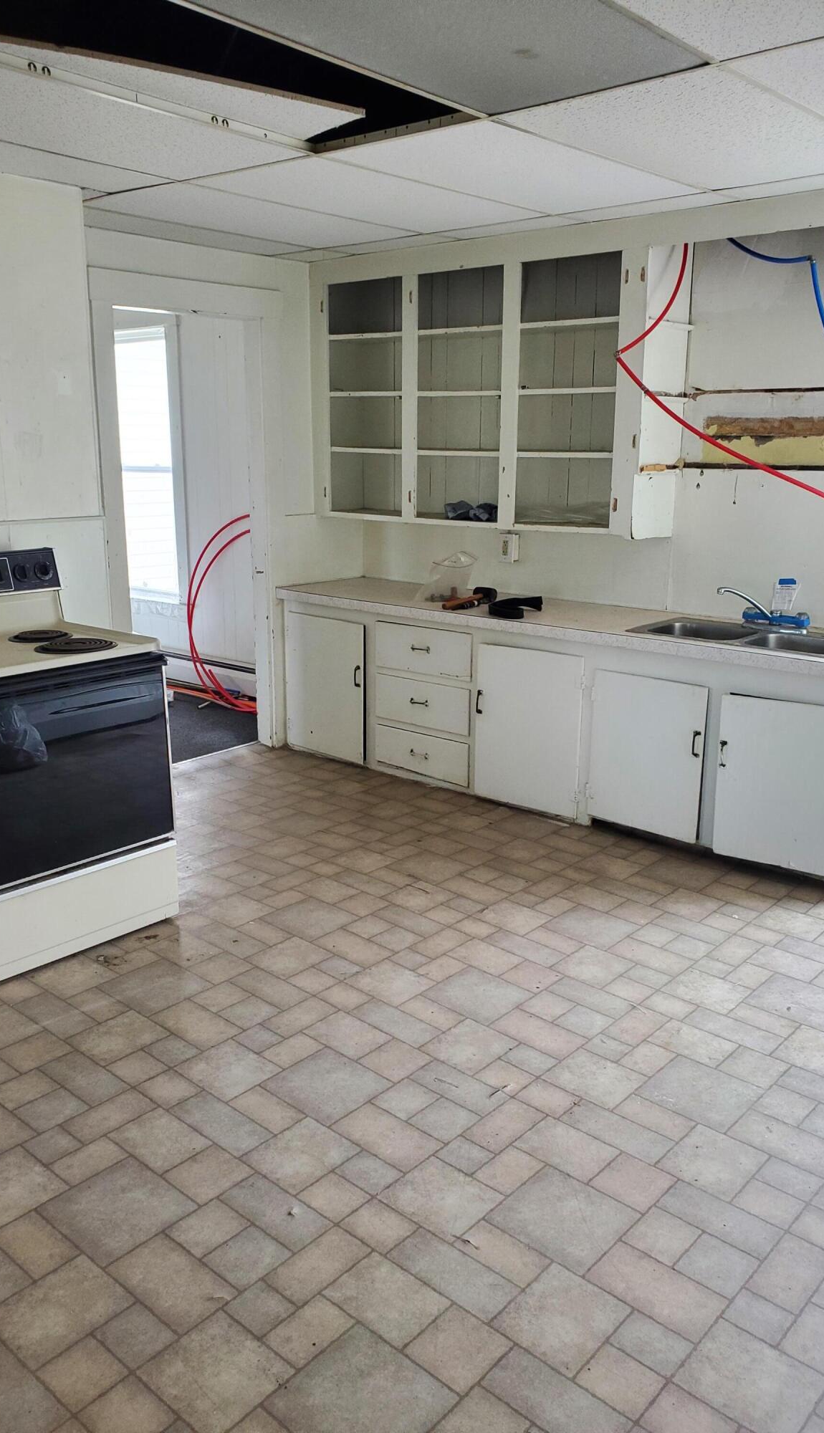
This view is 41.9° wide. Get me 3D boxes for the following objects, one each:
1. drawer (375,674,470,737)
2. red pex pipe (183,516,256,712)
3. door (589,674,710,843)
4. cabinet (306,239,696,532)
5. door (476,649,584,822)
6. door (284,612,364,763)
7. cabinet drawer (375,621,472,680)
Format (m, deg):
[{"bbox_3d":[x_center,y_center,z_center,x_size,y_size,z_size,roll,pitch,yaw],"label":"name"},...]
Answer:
[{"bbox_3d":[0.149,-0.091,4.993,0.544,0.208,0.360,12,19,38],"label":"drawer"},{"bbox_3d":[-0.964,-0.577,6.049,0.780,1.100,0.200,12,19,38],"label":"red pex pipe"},{"bbox_3d":[0.917,0.149,4.197,0.475,0.608,0.022,12,19,37],"label":"door"},{"bbox_3d":[0.311,-1.446,4.874,1.789,1.132,0.326,12,19,38],"label":"cabinet"},{"bbox_3d":[0.488,0.054,4.521,0.508,0.675,0.022,12,19,37],"label":"door"},{"bbox_3d":[-0.411,-0.141,5.200,0.495,0.677,0.022,12,19,37],"label":"door"},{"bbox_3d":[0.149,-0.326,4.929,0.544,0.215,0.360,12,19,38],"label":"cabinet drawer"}]

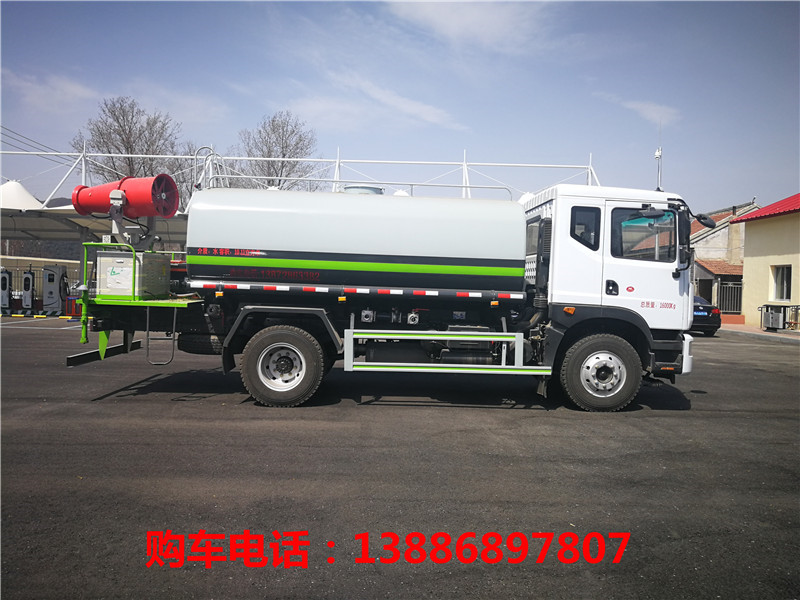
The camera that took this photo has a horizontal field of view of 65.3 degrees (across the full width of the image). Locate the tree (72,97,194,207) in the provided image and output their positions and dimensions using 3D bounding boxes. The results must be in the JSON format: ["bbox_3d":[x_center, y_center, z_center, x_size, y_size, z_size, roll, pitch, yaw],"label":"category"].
[{"bbox_3d":[-16.333,-5.887,37.594,7.210,12.690,7.210,2,1,0],"label":"tree"}]

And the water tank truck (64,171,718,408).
[{"bbox_3d":[-0.239,-0.192,9.148,8.450,3.150,2.550,2,1,-3],"label":"water tank truck"}]

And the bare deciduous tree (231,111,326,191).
[{"bbox_3d":[-7.726,-5.572,39.093,5.750,12.550,5.750,2,1,0],"label":"bare deciduous tree"}]

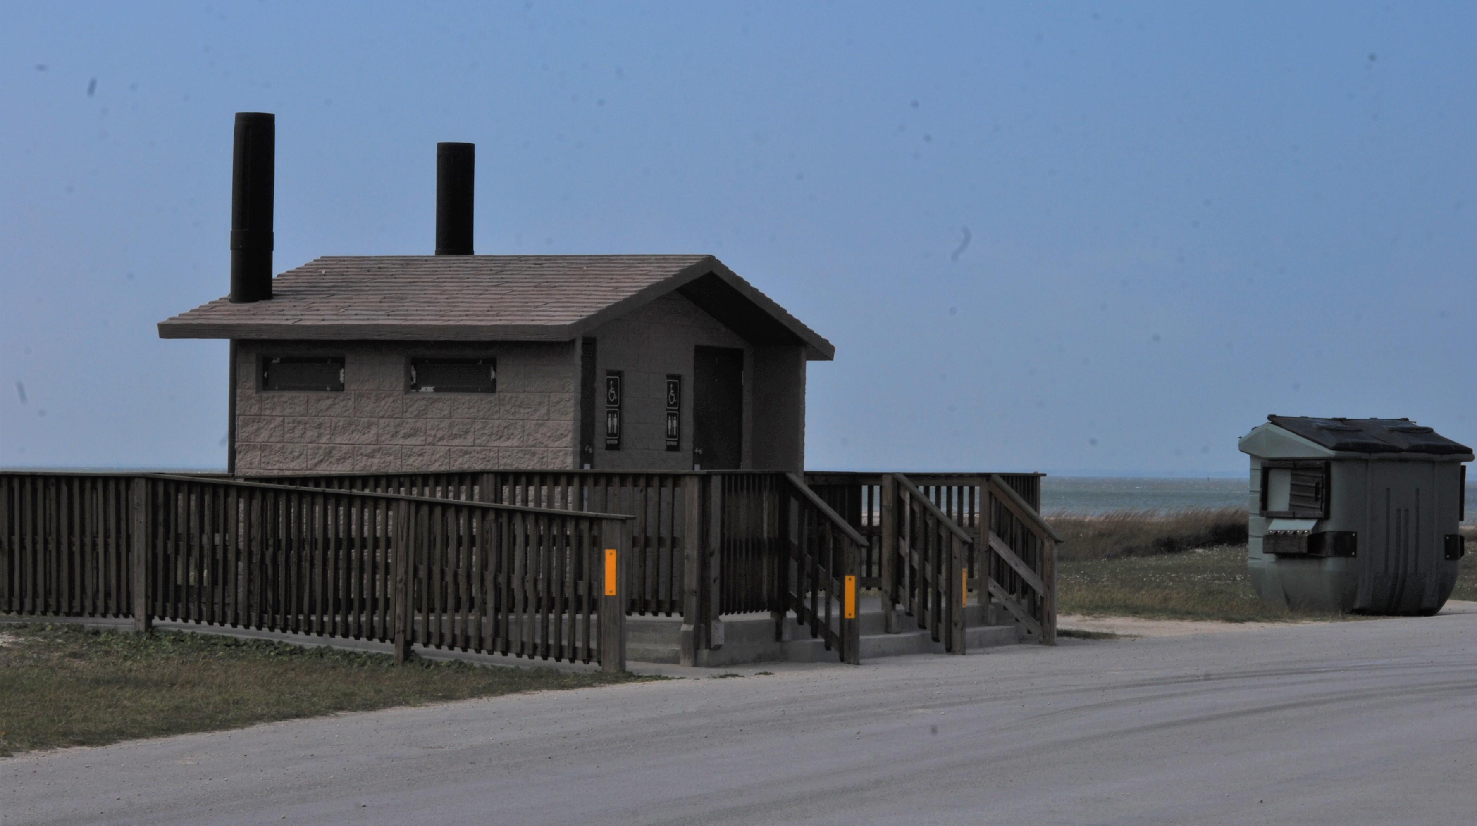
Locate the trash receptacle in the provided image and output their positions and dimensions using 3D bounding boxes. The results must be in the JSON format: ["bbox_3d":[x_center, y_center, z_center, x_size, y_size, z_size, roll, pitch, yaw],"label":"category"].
[{"bbox_3d":[6.040,1.005,36.000,1.740,1.920,1.450,1,-1,-27],"label":"trash receptacle"}]

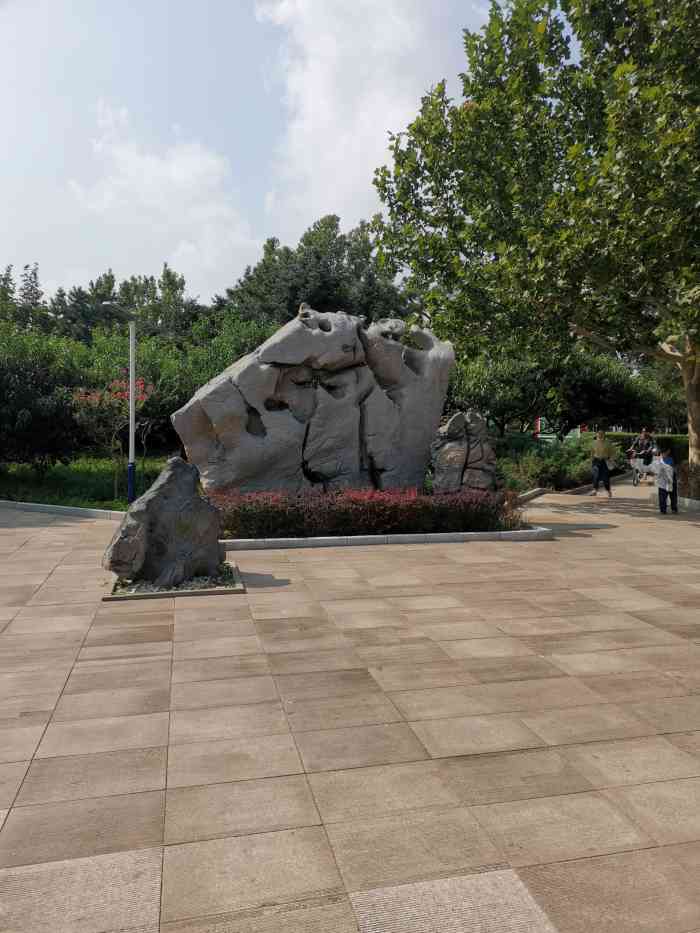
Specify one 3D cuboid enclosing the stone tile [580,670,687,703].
[{"bbox_3d":[1.748,1.344,4.274,0.596,0.030,0.415,-1,4,-13],"label":"stone tile"}]

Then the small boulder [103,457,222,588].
[{"bbox_3d":[-1.871,0.494,6.987,1.151,1.183,0.837,-1,4,-13],"label":"small boulder"}]

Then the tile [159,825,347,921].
[{"bbox_3d":[-0.355,1.456,2.504,0.614,0.030,0.415,-1,4,-13],"label":"tile"}]

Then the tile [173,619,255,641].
[{"bbox_3d":[-1.050,1.296,5.470,0.633,0.040,0.423,-1,4,-13],"label":"tile"}]

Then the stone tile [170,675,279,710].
[{"bbox_3d":[-0.736,1.344,4.116,0.614,0.030,0.415,-1,4,-13],"label":"stone tile"}]

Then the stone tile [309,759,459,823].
[{"bbox_3d":[0.150,1.474,3.154,0.633,0.040,0.423,-1,4,-13],"label":"stone tile"}]

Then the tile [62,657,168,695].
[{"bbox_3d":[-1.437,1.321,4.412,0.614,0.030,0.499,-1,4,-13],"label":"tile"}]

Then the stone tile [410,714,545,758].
[{"bbox_3d":[0.644,1.386,3.590,0.602,0.030,0.415,-1,4,-13],"label":"stone tile"}]

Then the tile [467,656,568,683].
[{"bbox_3d":[1.050,1.332,4.539,0.607,0.040,0.406,0,4,-13],"label":"tile"}]

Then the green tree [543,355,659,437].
[{"bbox_3d":[10.047,-2.517,28.000,4.200,4.100,4.000,-1,4,-13],"label":"green tree"}]

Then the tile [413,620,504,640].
[{"bbox_3d":[0.853,1.307,5.487,0.633,0.040,0.423,-1,4,-13],"label":"tile"}]

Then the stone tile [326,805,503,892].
[{"bbox_3d":[0.247,1.505,2.743,0.633,0.040,0.423,-1,4,-13],"label":"stone tile"}]

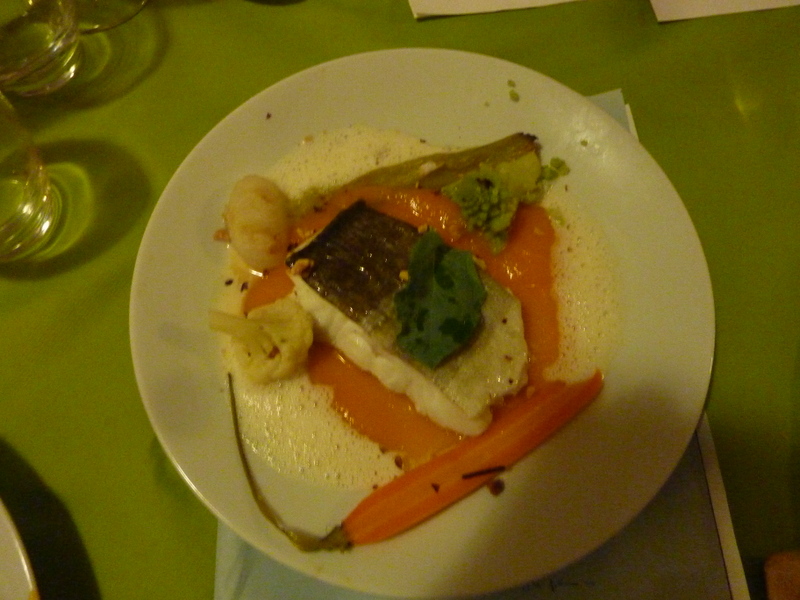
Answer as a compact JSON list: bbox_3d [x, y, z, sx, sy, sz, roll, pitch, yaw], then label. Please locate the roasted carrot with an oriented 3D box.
[{"bbox_3d":[0.031,0.070,0.249,0.138,0.018,0.021,-29,73,-6],"label":"roasted carrot"}]

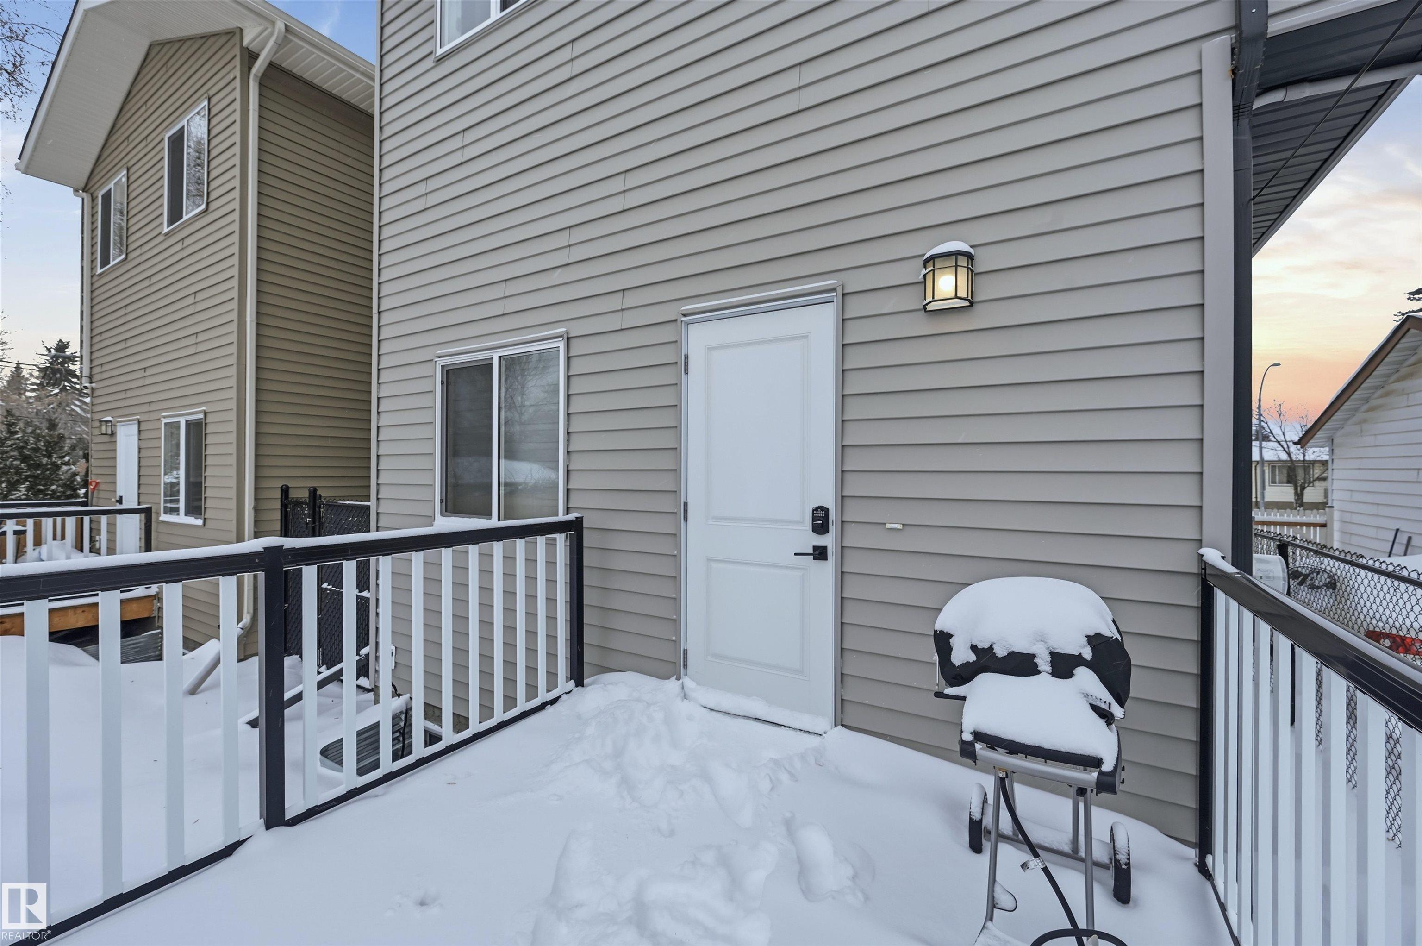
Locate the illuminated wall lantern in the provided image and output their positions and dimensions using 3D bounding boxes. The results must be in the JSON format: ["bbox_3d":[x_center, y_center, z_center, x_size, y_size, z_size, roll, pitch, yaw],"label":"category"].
[{"bbox_3d":[0.963,-0.795,2.257,0.190,0.220,0.135,0,0,30],"label":"illuminated wall lantern"}]

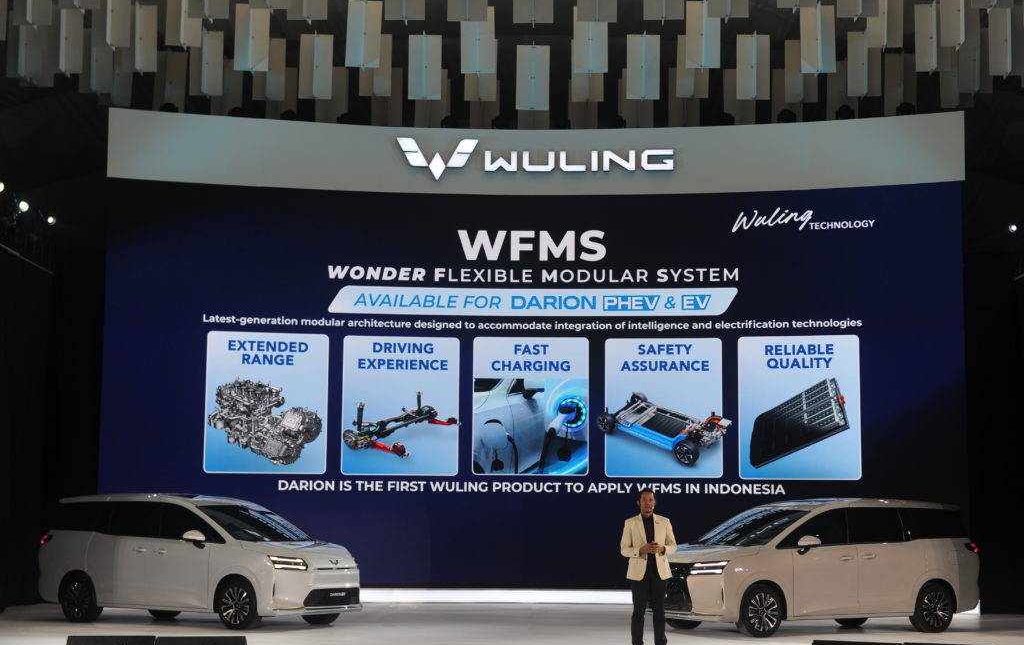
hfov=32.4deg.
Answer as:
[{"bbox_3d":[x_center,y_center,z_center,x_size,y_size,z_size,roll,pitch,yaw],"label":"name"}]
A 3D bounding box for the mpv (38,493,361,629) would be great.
[{"bbox_3d":[-4.267,3.229,24.070,4.900,1.760,1.890,-4,-8,33],"label":"mpv"}]

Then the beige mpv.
[{"bbox_3d":[3.961,3.204,23.378,4.900,1.760,1.890,4,-8,-30],"label":"beige mpv"}]

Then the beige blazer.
[{"bbox_3d":[1.404,2.304,18.125,0.560,0.700,0.350,1,-7,-2],"label":"beige blazer"}]

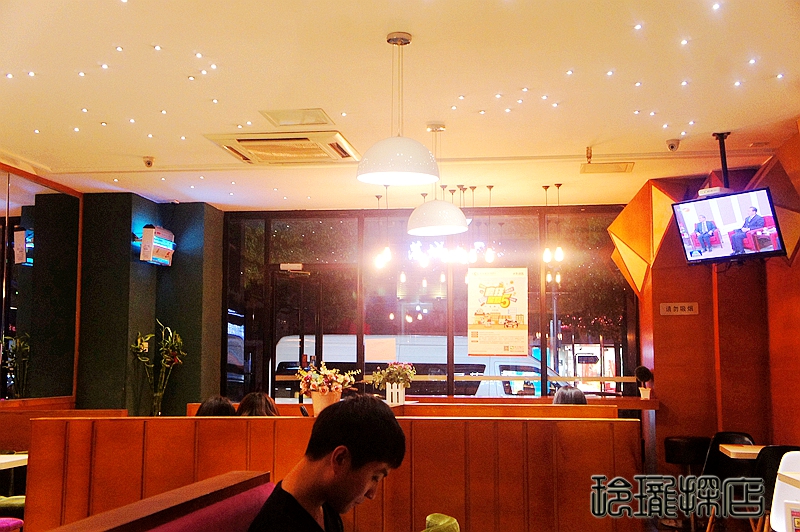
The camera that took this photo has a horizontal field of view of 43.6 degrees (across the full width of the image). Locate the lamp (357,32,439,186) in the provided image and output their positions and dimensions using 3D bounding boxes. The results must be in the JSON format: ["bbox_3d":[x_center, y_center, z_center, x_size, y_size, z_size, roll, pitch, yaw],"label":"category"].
[{"bbox_3d":[-0.008,-0.765,4.811,0.400,0.701,0.400,-1,-6,8],"label":"lamp"}]

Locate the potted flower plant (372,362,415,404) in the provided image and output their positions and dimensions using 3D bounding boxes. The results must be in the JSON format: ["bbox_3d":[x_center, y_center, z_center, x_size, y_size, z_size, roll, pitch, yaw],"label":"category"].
[{"bbox_3d":[-0.032,0.676,5.750,0.250,0.260,0.220,-1,-6,8],"label":"potted flower plant"}]

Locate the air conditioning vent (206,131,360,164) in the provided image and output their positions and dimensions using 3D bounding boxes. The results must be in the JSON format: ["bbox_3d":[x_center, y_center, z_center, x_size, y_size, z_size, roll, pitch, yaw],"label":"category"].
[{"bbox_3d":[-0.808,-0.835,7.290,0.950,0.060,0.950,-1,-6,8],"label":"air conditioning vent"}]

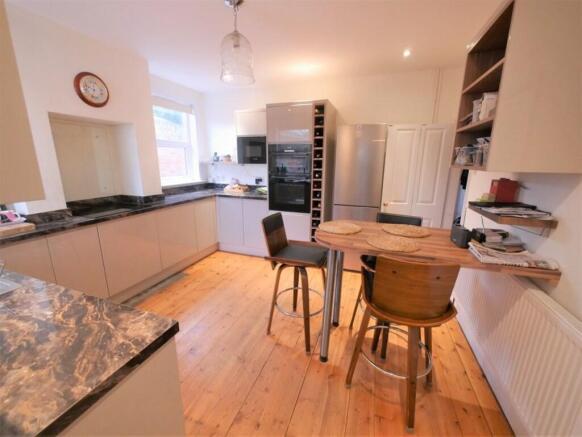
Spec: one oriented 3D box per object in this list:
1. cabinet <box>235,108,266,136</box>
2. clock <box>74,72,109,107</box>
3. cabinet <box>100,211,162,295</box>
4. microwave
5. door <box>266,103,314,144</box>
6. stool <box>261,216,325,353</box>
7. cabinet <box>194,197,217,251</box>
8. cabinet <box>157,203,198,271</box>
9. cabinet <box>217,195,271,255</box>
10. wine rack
[{"bbox_3d":[-0.500,-1.352,3.371,0.595,0.348,0.045,6,15,19],"label":"cabinet"},{"bbox_3d":[-1.812,-1.176,2.159,0.050,0.290,0.290,5,14,19],"label":"clock"},{"bbox_3d":[-1.871,0.303,2.494,0.580,0.708,0.591,5,14,19],"label":"cabinet"},{"bbox_3d":[-0.454,-1.027,3.598,0.590,0.385,0.340,6,15,19],"label":"microwave"},{"bbox_3d":[-0.012,-1.186,2.977,0.602,0.476,0.045,6,15,19],"label":"door"},{"bbox_3d":[0.072,0.501,1.959,0.565,0.990,0.450,7,16,22],"label":"stool"},{"bbox_3d":[-1.496,0.061,3.529,0.580,0.708,0.440,5,14,19],"label":"cabinet"},{"bbox_3d":[-1.670,0.174,3.047,0.580,0.708,0.600,5,14,19],"label":"cabinet"},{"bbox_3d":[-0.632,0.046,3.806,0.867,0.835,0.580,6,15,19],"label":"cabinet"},{"bbox_3d":[0.442,-0.498,3.268,0.166,1.959,0.610,5,14,19],"label":"wine rack"}]

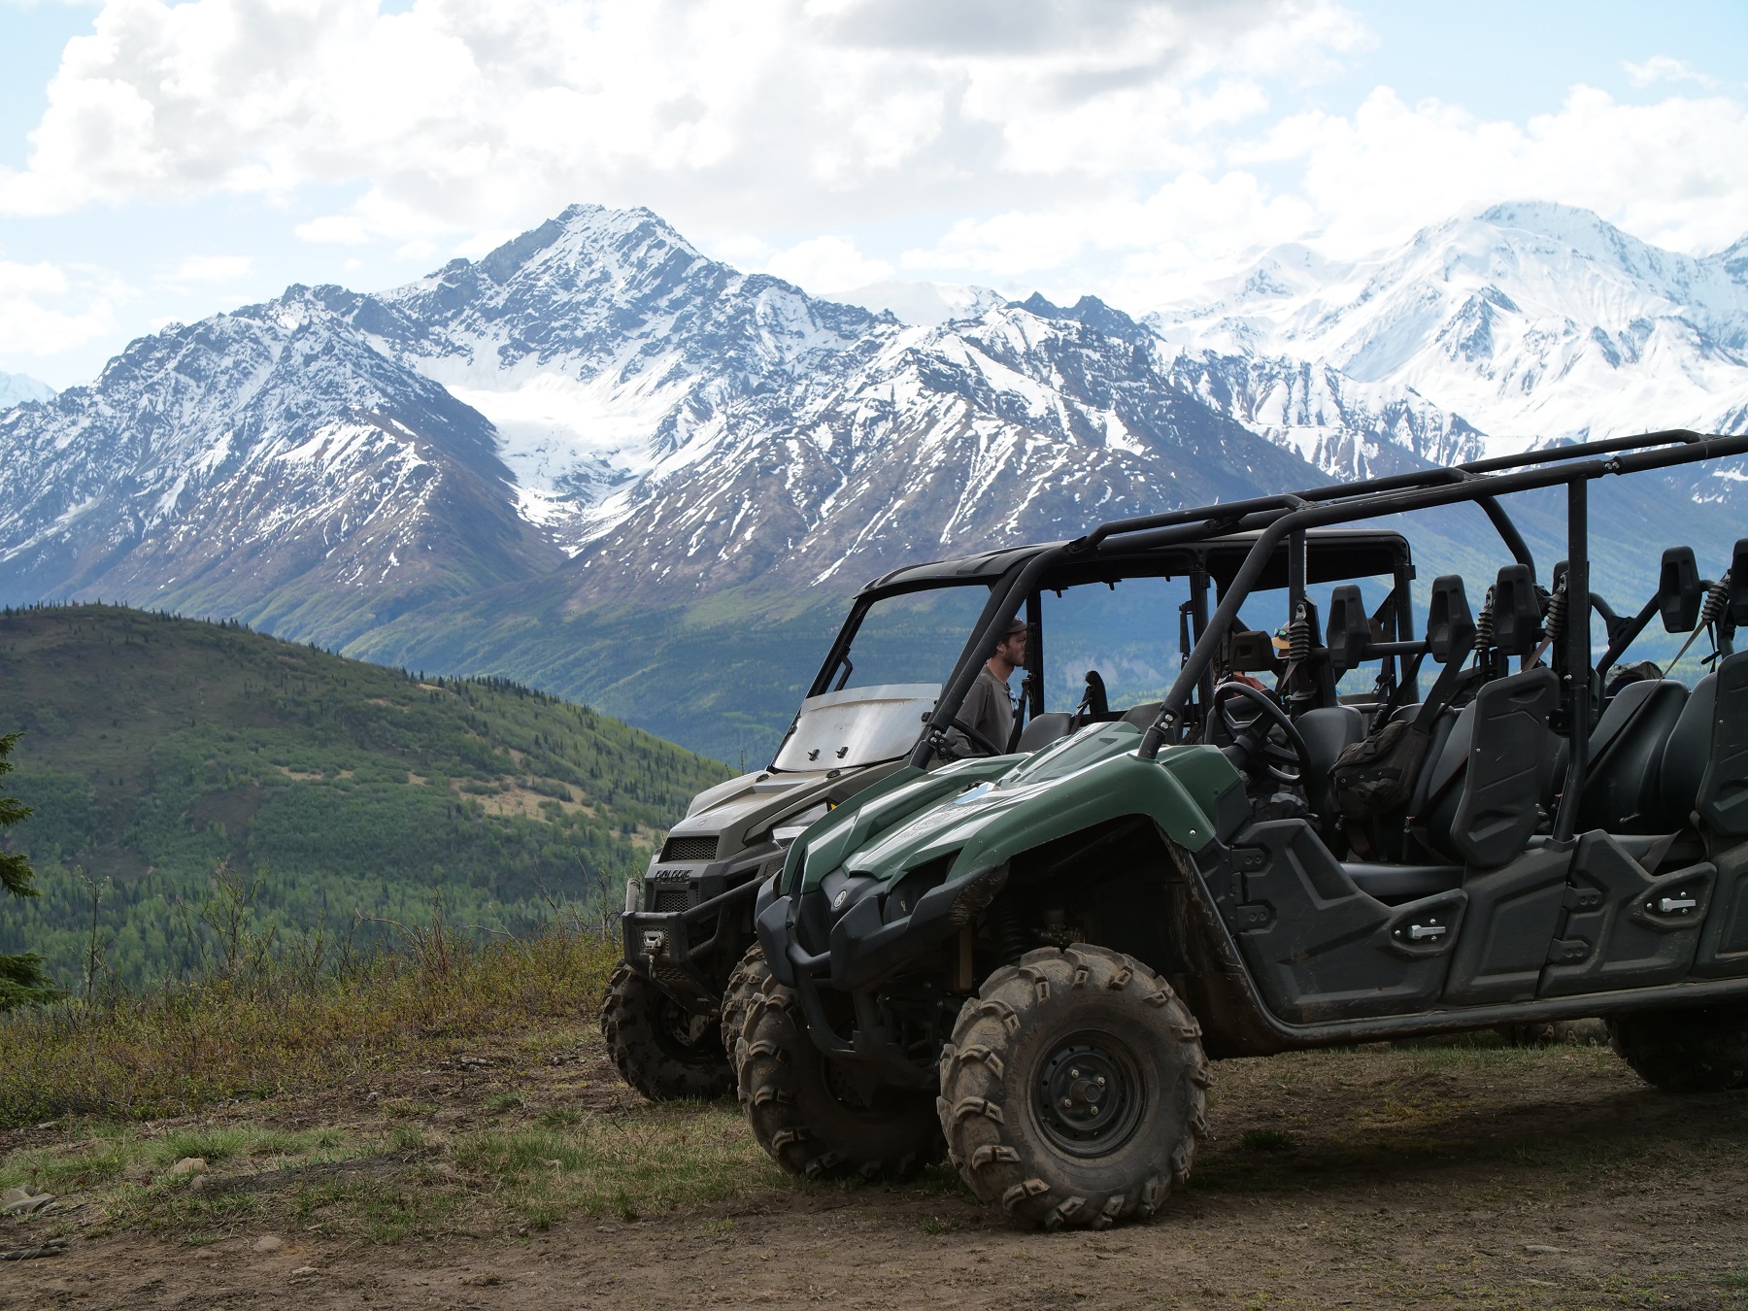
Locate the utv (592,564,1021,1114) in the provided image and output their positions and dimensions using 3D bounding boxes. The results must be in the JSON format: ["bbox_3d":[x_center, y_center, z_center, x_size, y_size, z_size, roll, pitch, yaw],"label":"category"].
[{"bbox_3d":[0.900,0.595,15.680,3.750,1.950,1.540,-2,-1,-24],"label":"utv"}]

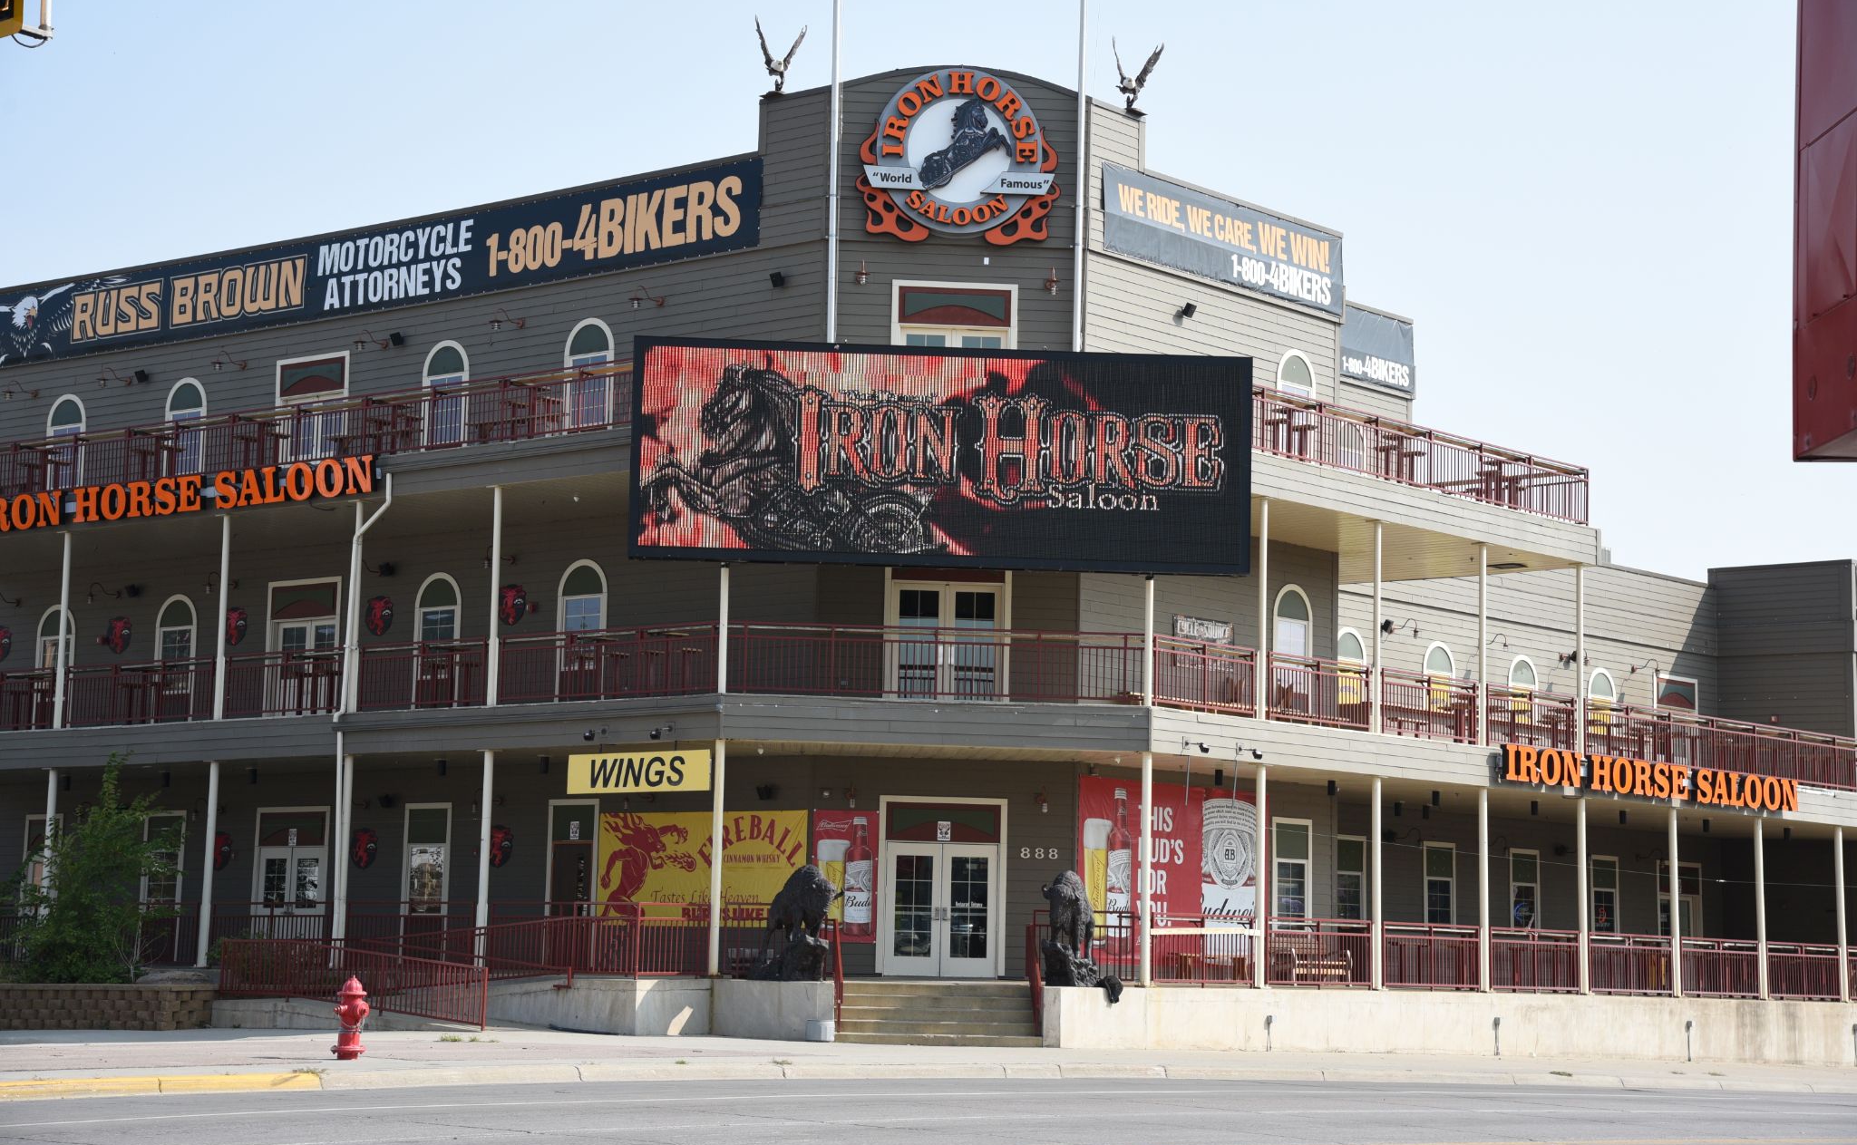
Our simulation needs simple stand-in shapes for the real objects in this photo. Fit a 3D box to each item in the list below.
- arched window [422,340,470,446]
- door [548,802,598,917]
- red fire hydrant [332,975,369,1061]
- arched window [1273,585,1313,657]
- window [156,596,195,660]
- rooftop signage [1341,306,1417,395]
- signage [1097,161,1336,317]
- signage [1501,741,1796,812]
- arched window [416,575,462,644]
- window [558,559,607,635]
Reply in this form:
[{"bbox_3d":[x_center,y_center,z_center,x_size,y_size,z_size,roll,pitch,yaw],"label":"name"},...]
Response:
[{"bbox_3d":[-8.612,-3.103,57.074,1.172,2.076,0.120,-4,-9,37],"label":"arched window"},{"bbox_3d":[-6.100,5.355,54.859,1.150,2.730,0.100,-4,-9,40],"label":"door"},{"bbox_3d":[-6.529,5.040,36.222,0.400,0.920,0.380,6,-8,-38],"label":"red fire hydrant"},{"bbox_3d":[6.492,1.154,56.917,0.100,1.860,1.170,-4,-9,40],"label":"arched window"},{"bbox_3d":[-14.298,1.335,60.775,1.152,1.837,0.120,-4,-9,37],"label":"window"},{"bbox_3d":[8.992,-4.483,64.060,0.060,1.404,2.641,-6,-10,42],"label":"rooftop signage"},{"bbox_3d":[5.255,-5.779,55.995,0.080,1.480,7.100,-4,-9,40],"label":"signage"},{"bbox_3d":[14.061,3.996,61.476,0.250,0.640,11.350,-4,-9,40],"label":"signage"},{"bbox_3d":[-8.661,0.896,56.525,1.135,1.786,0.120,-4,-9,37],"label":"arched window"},{"bbox_3d":[-6.000,0.713,55.422,1.170,1.860,0.100,-4,-9,40],"label":"window"}]

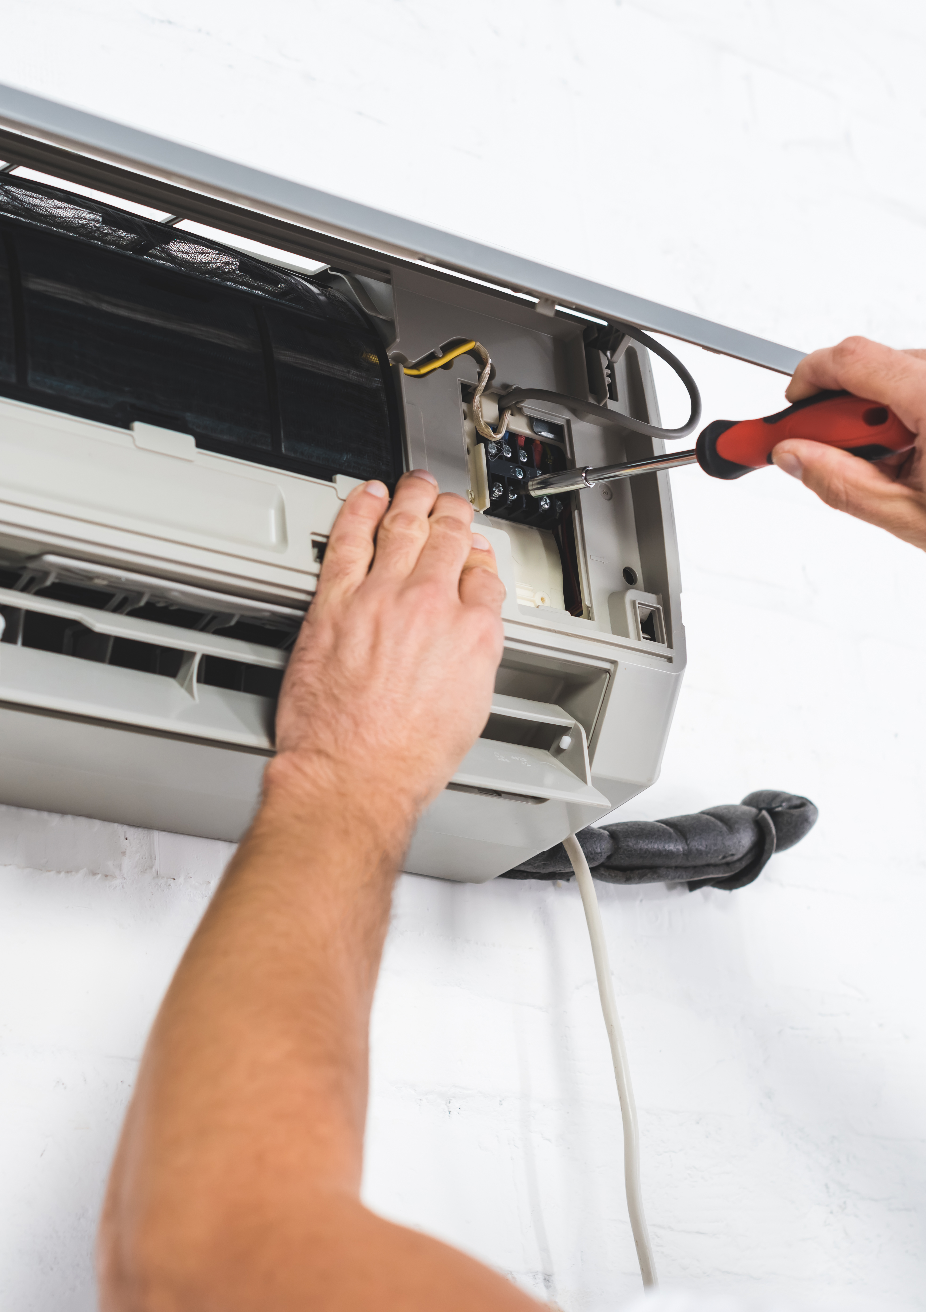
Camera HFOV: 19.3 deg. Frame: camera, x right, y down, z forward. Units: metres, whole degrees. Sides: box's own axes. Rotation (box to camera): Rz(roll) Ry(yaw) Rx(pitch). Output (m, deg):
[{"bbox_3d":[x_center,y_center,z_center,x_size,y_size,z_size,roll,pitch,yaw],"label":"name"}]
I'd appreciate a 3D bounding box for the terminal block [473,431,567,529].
[{"bbox_3d":[0.023,-0.078,1.286,0.050,0.041,0.023,13,-28,-36],"label":"terminal block"}]

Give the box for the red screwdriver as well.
[{"bbox_3d":[0.109,-0.085,1.190,0.218,0.029,0.029,-6,-17,44],"label":"red screwdriver"}]

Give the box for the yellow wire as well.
[{"bbox_3d":[-0.010,-0.136,1.249,0.046,0.026,0.008,13,-28,-36],"label":"yellow wire"}]

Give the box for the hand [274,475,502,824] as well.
[{"bbox_3d":[-0.032,-0.003,1.140,0.090,0.182,0.050,35,-40,-16],"label":"hand"}]

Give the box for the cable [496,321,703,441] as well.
[{"bbox_3d":[0.063,-0.132,1.273,0.090,0.065,0.055,13,-28,-36],"label":"cable"}]

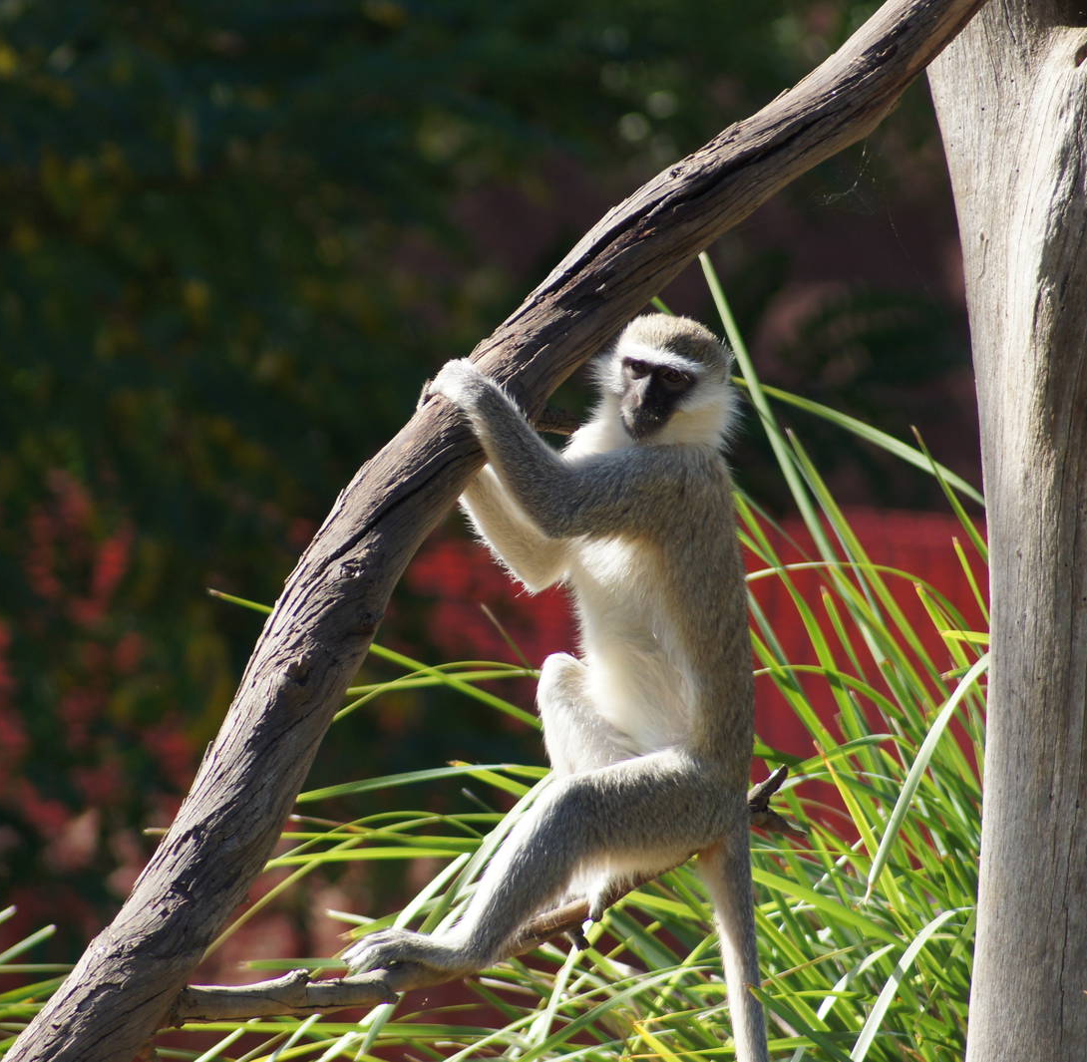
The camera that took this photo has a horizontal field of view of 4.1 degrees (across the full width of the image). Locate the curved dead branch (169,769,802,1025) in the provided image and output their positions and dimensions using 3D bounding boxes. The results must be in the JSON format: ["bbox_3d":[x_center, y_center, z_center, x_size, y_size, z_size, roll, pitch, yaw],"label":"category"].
[{"bbox_3d":[-0.044,0.275,11.500,0.475,0.185,0.120,0,2,0],"label":"curved dead branch"}]

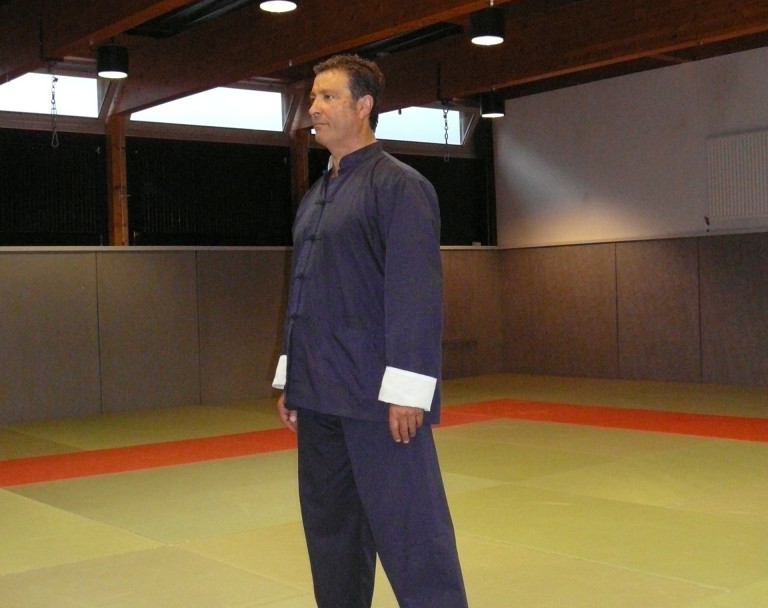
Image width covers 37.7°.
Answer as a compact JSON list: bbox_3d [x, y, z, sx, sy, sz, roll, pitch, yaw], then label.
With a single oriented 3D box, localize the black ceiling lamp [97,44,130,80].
[{"bbox_3d":[-2.042,-1.828,8.469,0.228,0.205,0.228,-2,1,-39],"label":"black ceiling lamp"}]

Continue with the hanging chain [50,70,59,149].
[{"bbox_3d":[-2.163,-1.282,7.374,0.046,0.521,0.035,-2,1,-39],"label":"hanging chain"}]

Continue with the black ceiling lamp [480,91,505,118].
[{"bbox_3d":[1.077,-1.964,11.119,0.228,0.205,0.228,-2,1,0],"label":"black ceiling lamp"}]

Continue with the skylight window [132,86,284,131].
[{"bbox_3d":[-1.667,-1.877,10.704,1.700,0.400,0.080,-2,1,-39],"label":"skylight window"}]

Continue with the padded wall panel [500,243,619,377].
[{"bbox_3d":[1.899,0.082,12.328,0.070,1.430,1.701,-2,1,-39],"label":"padded wall panel"}]

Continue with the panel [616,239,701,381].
[{"bbox_3d":[2.755,0.068,11.270,0.070,1.430,1.022,-2,1,-39],"label":"panel"}]

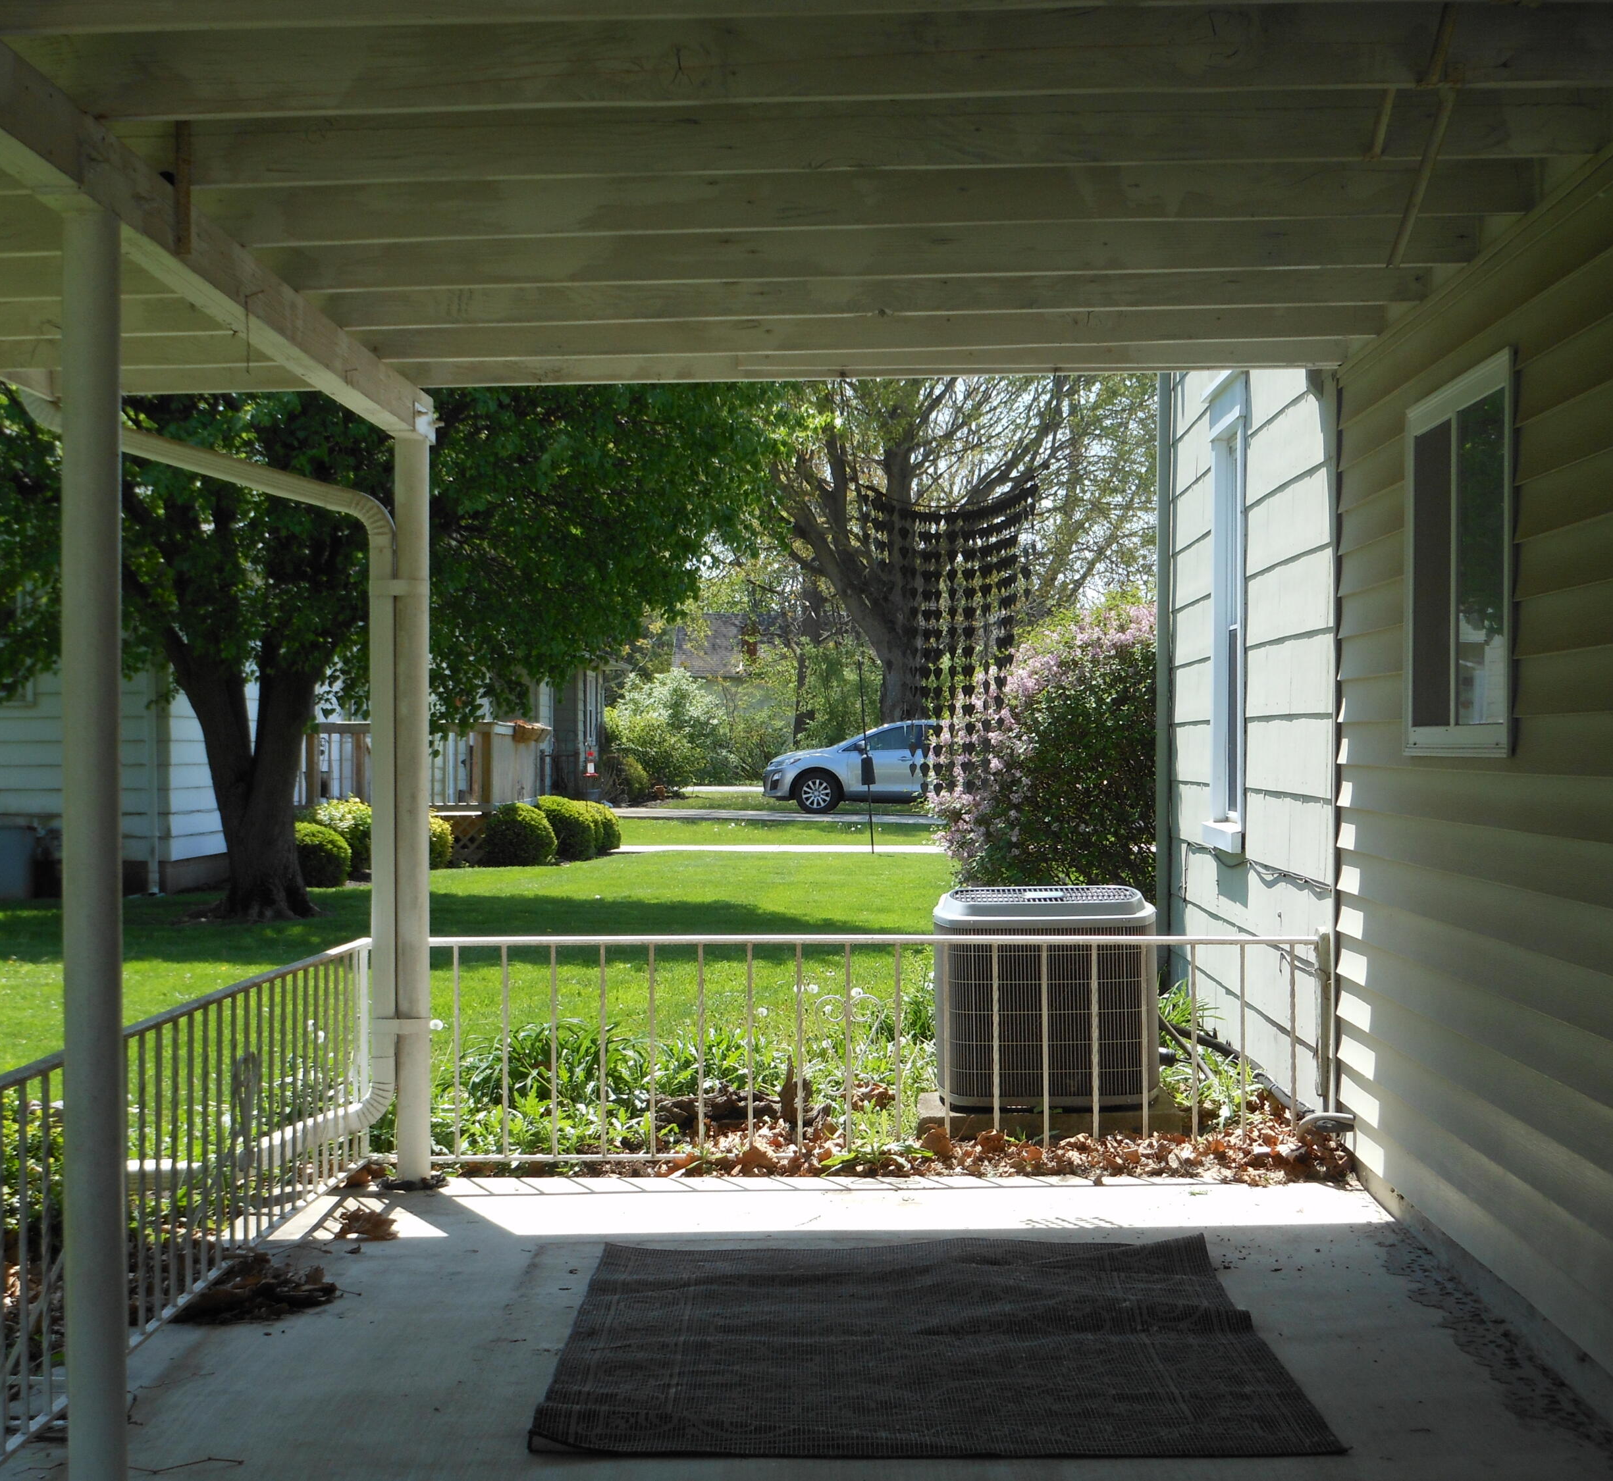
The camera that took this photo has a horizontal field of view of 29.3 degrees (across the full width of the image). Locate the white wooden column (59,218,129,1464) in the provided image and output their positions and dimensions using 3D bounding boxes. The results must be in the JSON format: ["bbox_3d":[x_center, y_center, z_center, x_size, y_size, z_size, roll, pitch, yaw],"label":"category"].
[{"bbox_3d":[-1.231,0.195,5.330,0.104,2.190,0.104,0,0,1],"label":"white wooden column"}]

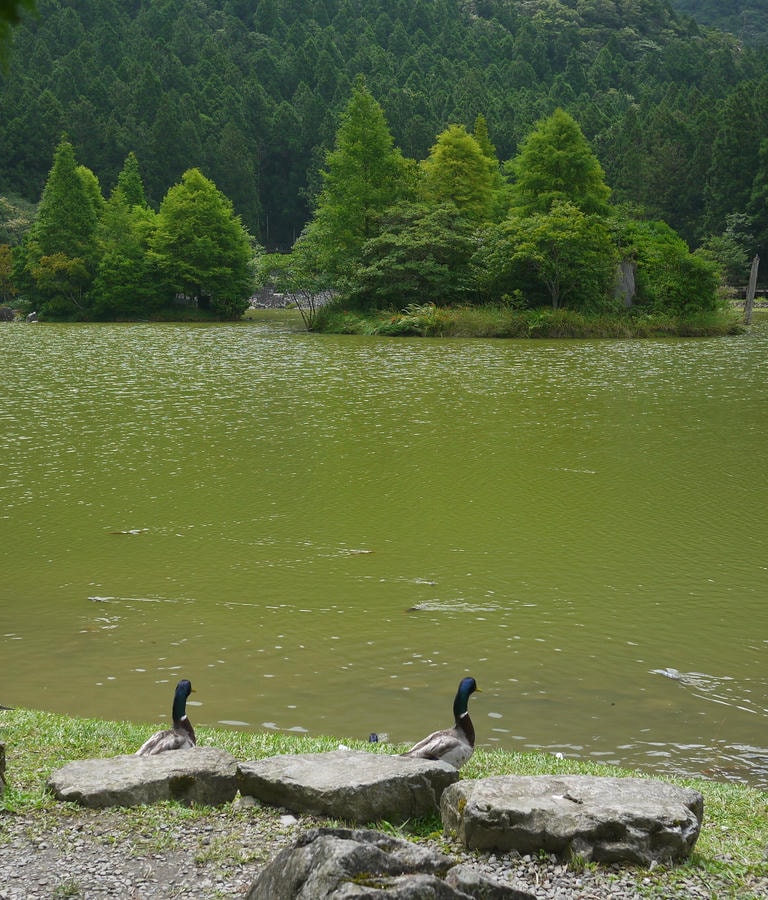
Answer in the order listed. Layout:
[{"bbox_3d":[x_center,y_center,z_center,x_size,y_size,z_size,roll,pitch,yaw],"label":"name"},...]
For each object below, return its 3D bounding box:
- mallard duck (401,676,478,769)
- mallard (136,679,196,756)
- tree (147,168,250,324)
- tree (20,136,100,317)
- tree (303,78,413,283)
[{"bbox_3d":[0.197,1.080,5.300,0.170,0.390,0.430,6,8,42],"label":"mallard duck"},{"bbox_3d":[-0.851,1.100,5.400,0.170,0.390,0.420,4,7,30],"label":"mallard"},{"bbox_3d":[-15.881,-17.785,120.000,8.800,13.200,8.600,0,6,0],"label":"tree"},{"bbox_3d":[-28.375,-19.665,122.000,7.000,15.800,6.800,0,6,0],"label":"tree"},{"bbox_3d":[-1.322,-14.148,78.000,6.500,13.400,6.300,0,6,0],"label":"tree"}]

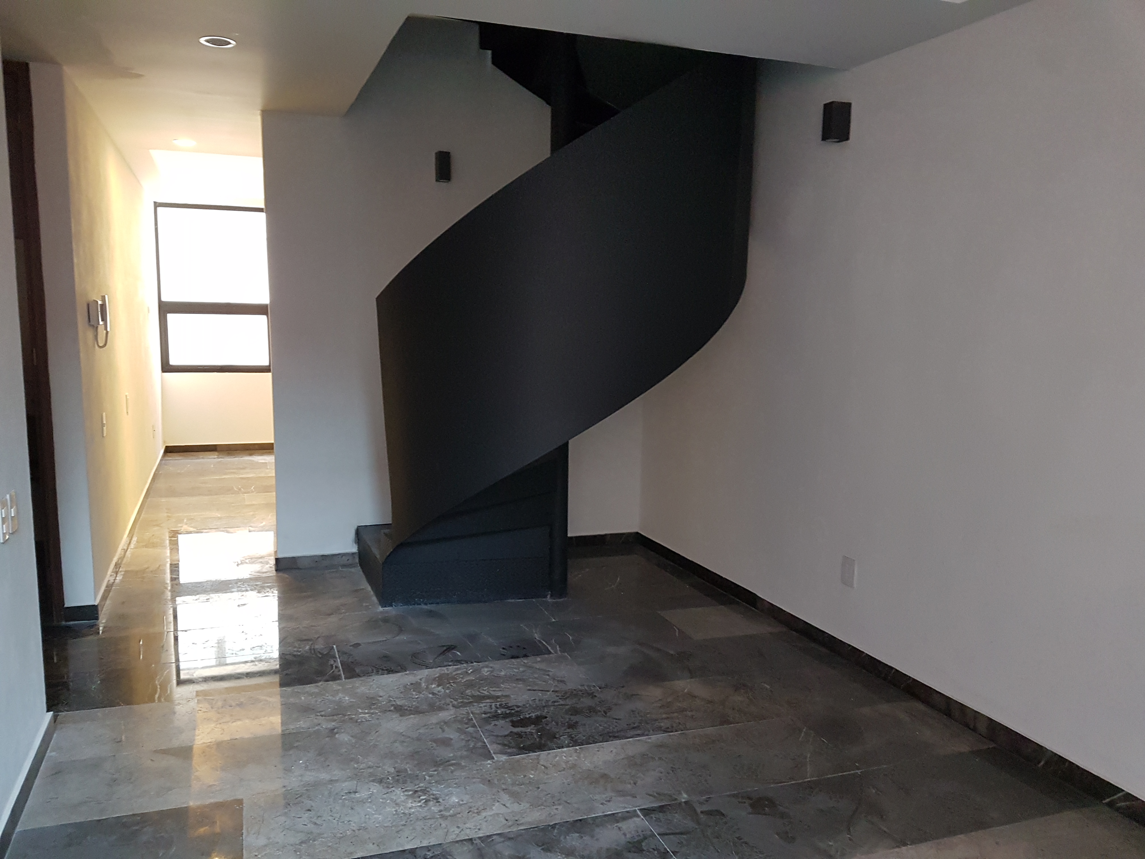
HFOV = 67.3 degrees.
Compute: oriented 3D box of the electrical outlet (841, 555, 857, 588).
[{"bbox_3d":[1.209,0.623,3.772,0.010,0.122,0.080,-2,8,-22],"label":"electrical outlet"}]

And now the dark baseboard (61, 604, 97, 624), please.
[{"bbox_3d":[-2.363,0.880,4.124,0.150,0.075,0.015,-2,8,-18],"label":"dark baseboard"}]

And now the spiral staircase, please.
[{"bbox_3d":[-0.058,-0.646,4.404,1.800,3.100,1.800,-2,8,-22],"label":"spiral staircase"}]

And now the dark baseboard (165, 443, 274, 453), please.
[{"bbox_3d":[-3.734,0.192,9.148,1.095,0.072,0.015,-2,8,-18],"label":"dark baseboard"}]

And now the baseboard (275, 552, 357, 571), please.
[{"bbox_3d":[-1.501,0.772,5.048,0.461,0.073,0.015,-2,8,-18],"label":"baseboard"}]

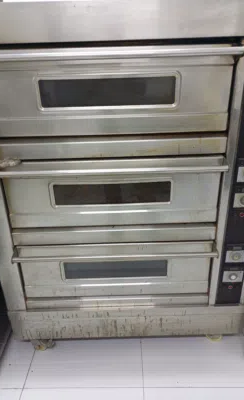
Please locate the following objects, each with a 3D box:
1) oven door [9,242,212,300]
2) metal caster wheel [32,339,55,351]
[{"bbox_3d":[-0.028,0.347,1.376,0.909,0.299,0.080,-2,23,0],"label":"oven door"},{"bbox_3d":[-0.460,0.796,1.671,0.115,0.110,0.100,-2,23,0],"label":"metal caster wheel"}]

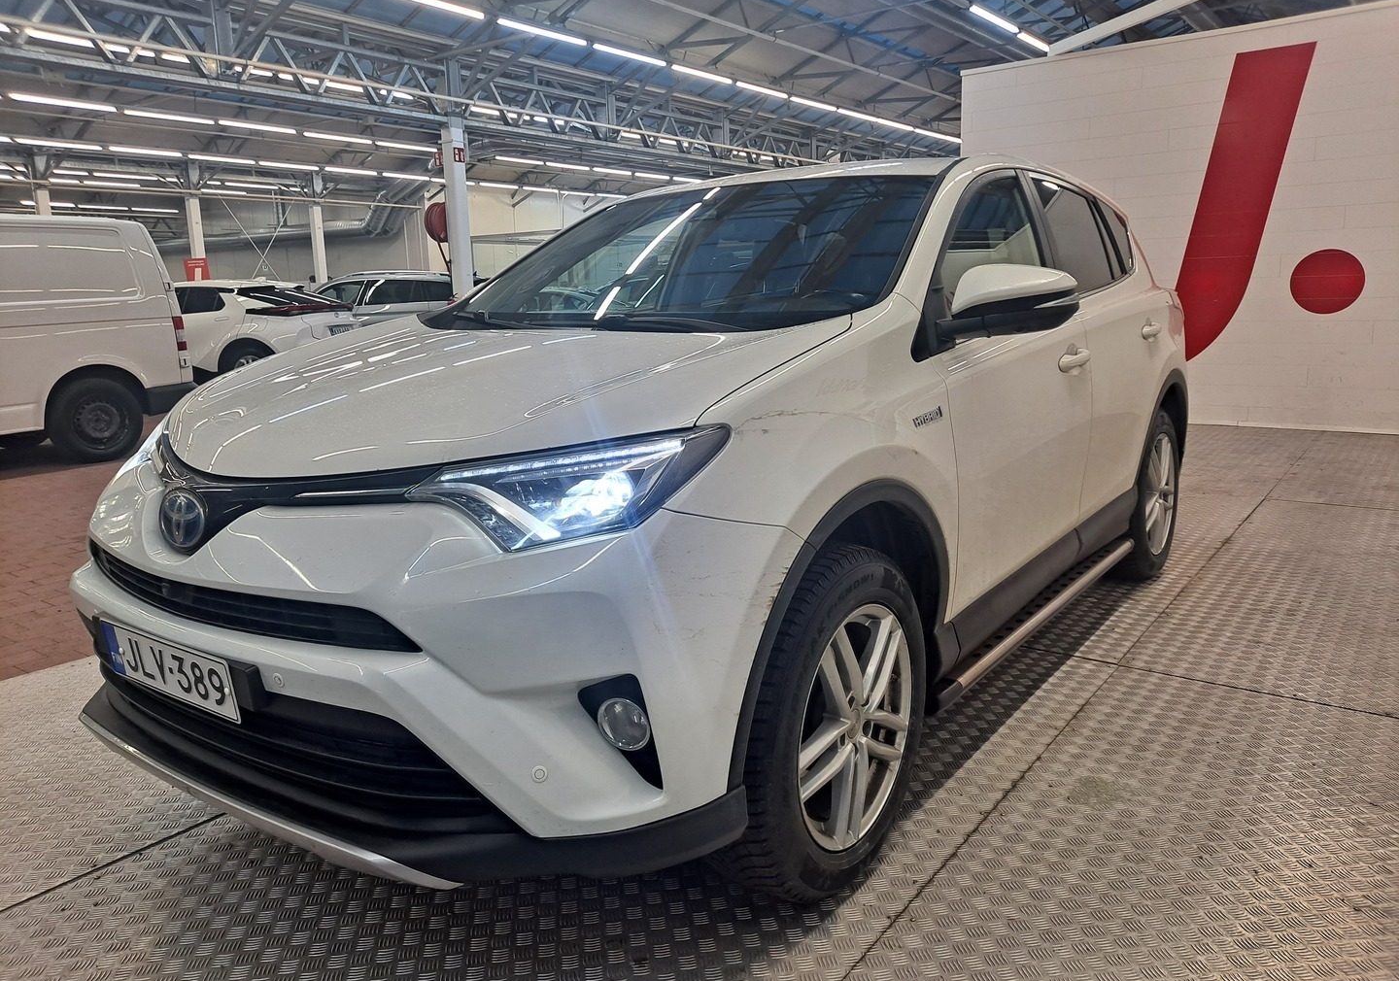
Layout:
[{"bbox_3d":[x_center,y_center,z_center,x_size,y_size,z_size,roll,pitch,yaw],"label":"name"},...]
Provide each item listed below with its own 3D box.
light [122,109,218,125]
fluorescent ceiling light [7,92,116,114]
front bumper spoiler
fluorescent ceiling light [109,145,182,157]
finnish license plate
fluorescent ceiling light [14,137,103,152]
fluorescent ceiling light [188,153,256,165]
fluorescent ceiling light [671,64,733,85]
[{"bbox_3d":[-9.057,-6.392,17.319,0.090,0.070,1.500,6,13,37],"label":"light"},{"bbox_3d":[-9.834,-5.986,15.604,0.110,0.060,1.480,7,13,37],"label":"fluorescent ceiling light"},{"bbox_3d":[-0.769,0.504,2.033,1.740,0.150,0.520,6,13,36],"label":"front bumper spoiler"},{"bbox_3d":[-11.488,-7.032,21.019,0.090,0.070,1.500,6,13,37],"label":"fluorescent ceiling light"},{"bbox_3d":[-0.946,0.314,1.792,0.442,0.118,0.015,6,16,36],"label":"finnish license plate"},{"bbox_3d":[-12.515,-6.765,19.778,0.090,0.070,1.500,6,13,37],"label":"fluorescent ceiling light"},{"bbox_3d":[-10.321,-7.138,21.855,0.110,0.060,1.480,7,13,37],"label":"fluorescent ceiling light"},{"bbox_3d":[0.041,-6.209,15.059,0.110,0.060,1.480,7,13,37],"label":"fluorescent ceiling light"}]

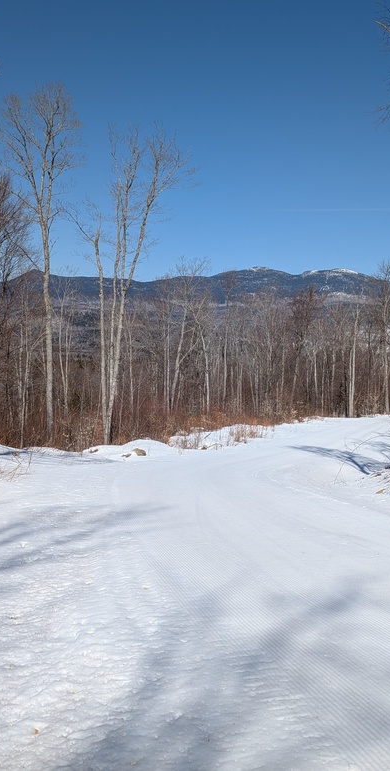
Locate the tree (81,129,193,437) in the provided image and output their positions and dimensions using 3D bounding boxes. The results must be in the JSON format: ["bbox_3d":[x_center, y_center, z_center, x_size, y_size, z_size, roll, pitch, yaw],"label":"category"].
[{"bbox_3d":[-1.860,-3.219,23.000,3.620,10.320,3.200,0,2,0],"label":"tree"}]

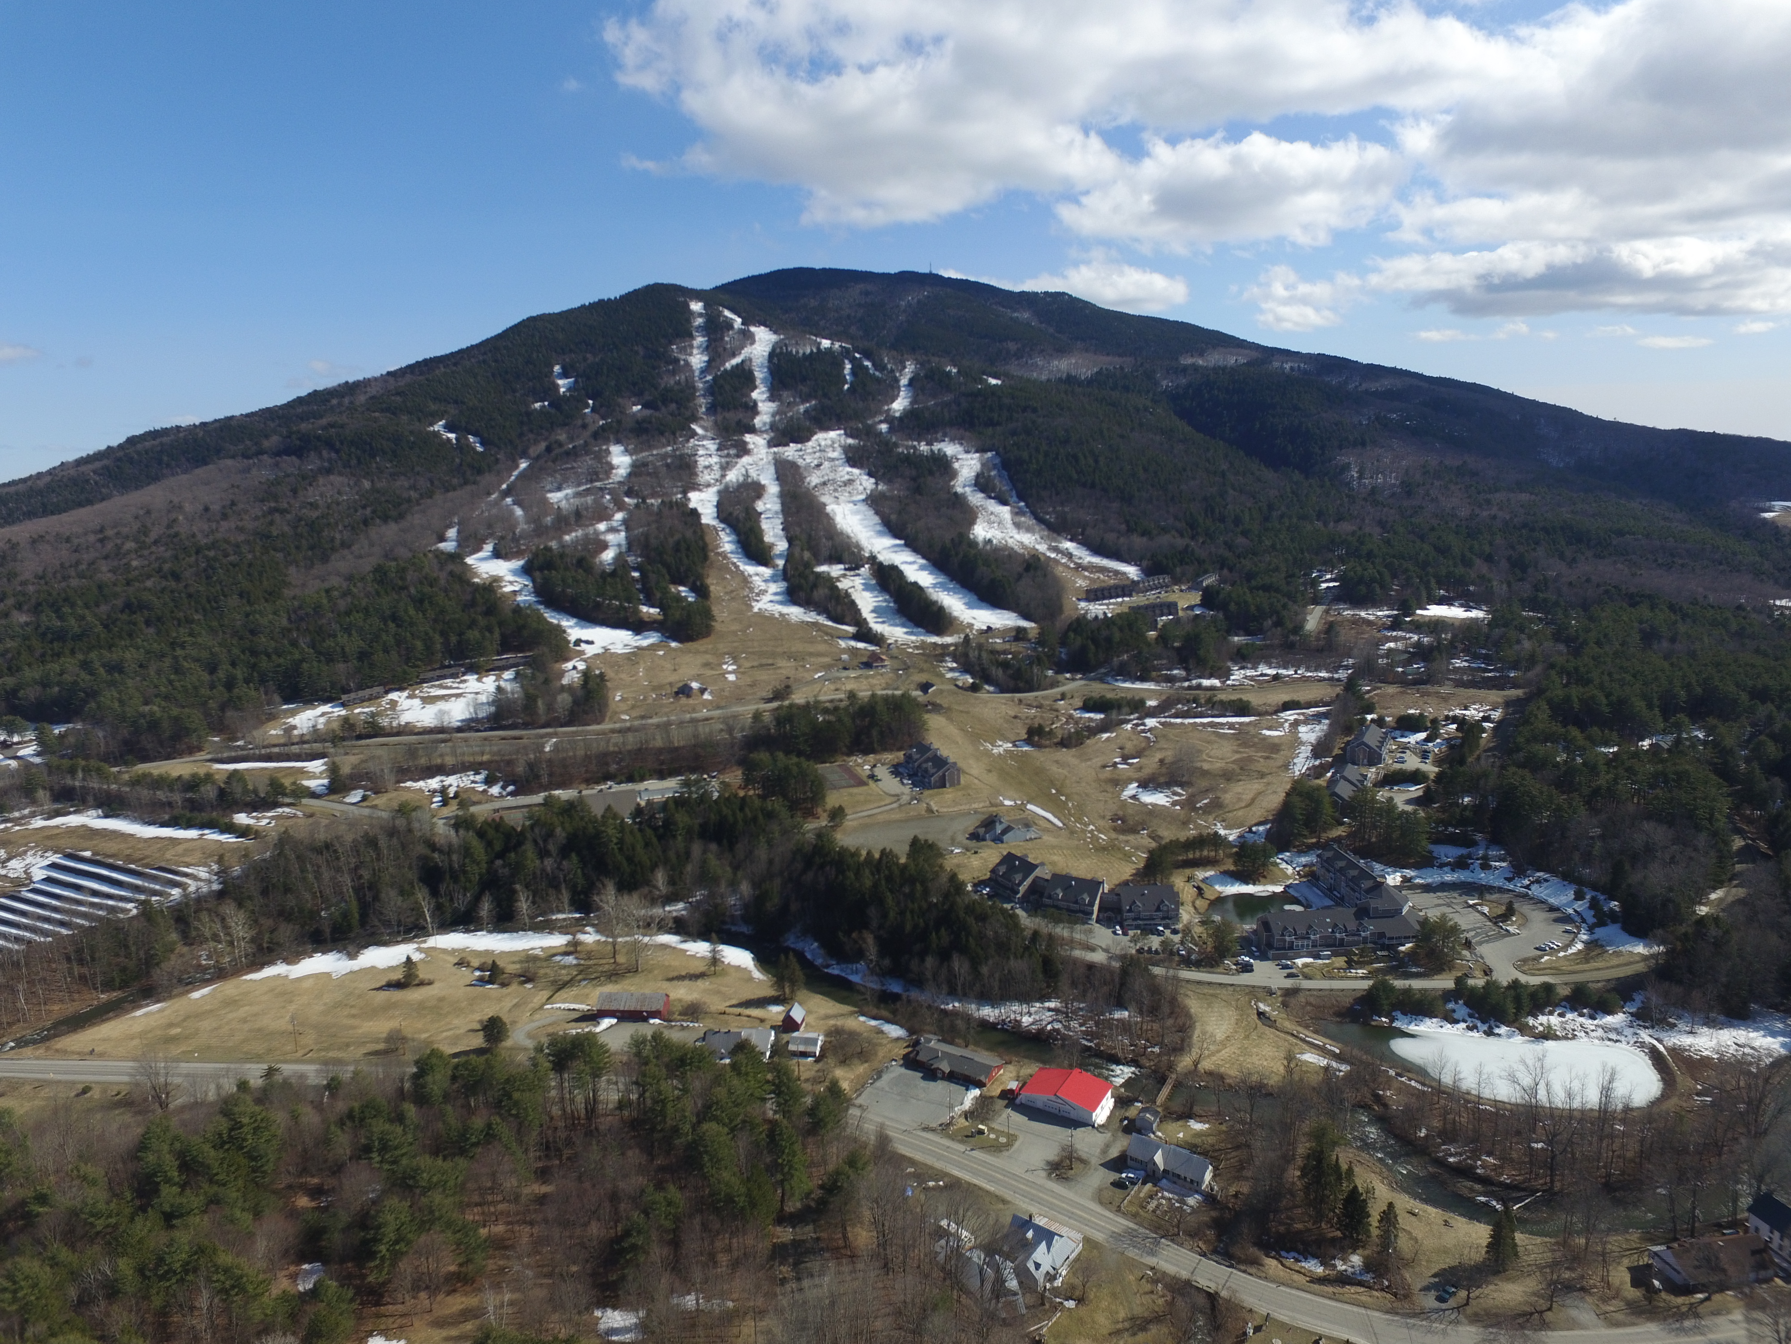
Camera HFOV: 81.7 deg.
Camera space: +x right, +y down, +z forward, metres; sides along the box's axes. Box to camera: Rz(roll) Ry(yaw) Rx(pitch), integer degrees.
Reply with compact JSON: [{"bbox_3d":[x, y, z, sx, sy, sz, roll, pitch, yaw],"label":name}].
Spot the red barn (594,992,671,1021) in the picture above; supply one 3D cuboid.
[{"bbox_3d":[-76.500,97.400,302.970,19.300,6.800,7.500,0,9,2],"label":"red barn"}]

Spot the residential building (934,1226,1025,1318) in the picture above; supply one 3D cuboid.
[{"bbox_3d":[15.230,114.370,197.440,16.000,6.300,9.000,7,11,38],"label":"residential building"}]

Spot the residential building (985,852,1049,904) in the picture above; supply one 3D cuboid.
[{"bbox_3d":[42.000,69.690,354.260,13.500,11.500,17.300,-6,11,-35],"label":"residential building"}]

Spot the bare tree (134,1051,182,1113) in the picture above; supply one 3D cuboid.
[{"bbox_3d":[-180.930,101.540,254.510,9.000,13.800,9.000,0,9,0],"label":"bare tree"}]

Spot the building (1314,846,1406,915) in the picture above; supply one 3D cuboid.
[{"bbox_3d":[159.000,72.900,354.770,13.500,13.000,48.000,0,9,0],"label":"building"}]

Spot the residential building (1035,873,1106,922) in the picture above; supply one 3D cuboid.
[{"bbox_3d":[59.800,74.710,344.930,17.500,11.500,13.200,5,10,30],"label":"residential building"}]

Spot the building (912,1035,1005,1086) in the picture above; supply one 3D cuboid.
[{"bbox_3d":[17.000,102.850,274.970,21.500,4.800,10.800,5,10,30],"label":"building"}]

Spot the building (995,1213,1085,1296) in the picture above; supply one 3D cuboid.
[{"bbox_3d":[28.280,112.700,203.220,12.600,7.800,16.800,7,11,38],"label":"building"}]

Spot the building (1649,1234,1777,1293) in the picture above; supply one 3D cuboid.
[{"bbox_3d":[158.800,114.310,201.360,19.000,5.200,9.300,-1,9,-8],"label":"building"}]

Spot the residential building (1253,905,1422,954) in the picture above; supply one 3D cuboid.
[{"bbox_3d":[138.000,79.230,324.390,46.000,10.000,13.500,-1,9,-5],"label":"residential building"}]

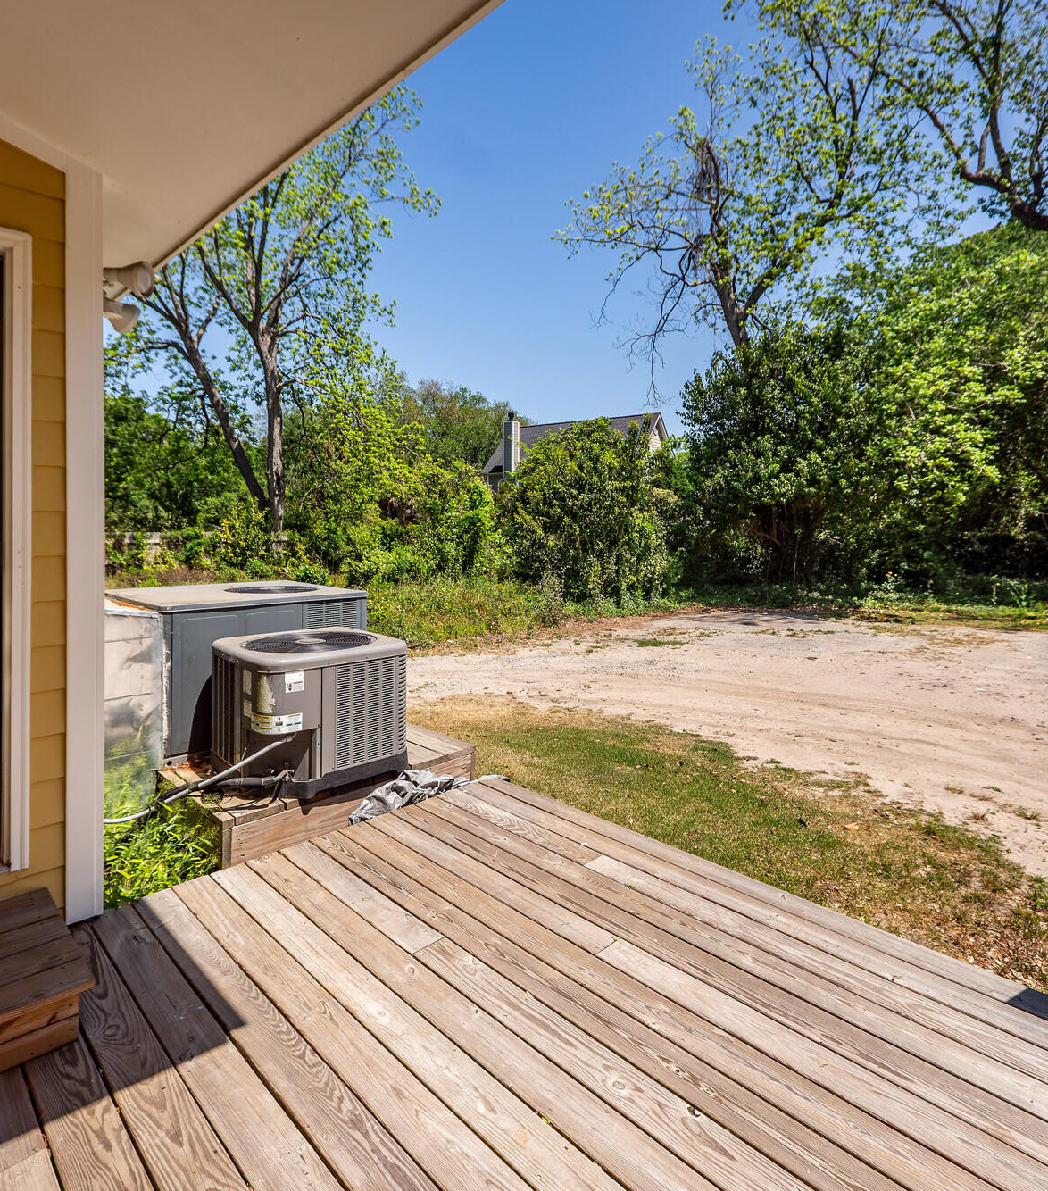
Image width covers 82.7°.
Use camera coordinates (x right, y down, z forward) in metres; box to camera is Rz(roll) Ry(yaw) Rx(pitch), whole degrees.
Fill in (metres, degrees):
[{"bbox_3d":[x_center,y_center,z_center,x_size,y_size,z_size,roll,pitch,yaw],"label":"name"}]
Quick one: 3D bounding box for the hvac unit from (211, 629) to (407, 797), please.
[{"bbox_3d":[-1.101,0.571,3.079,0.757,0.635,0.750,5,7,45],"label":"hvac unit"}]

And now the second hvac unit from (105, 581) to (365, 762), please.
[{"bbox_3d":[-1.809,0.383,3.786,1.136,0.794,1.171,5,7,45],"label":"second hvac unit"}]

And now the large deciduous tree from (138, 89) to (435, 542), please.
[{"bbox_3d":[-8.833,-9.178,21.000,11.000,17.000,10.000,0,5,0],"label":"large deciduous tree"}]

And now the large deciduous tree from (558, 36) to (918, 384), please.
[{"bbox_3d":[6.459,-7.976,17.500,10.000,15.000,9.000,0,5,0],"label":"large deciduous tree"}]

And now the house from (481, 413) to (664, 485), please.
[{"bbox_3d":[4.380,-8.120,42.000,12.500,9.000,10.000,3,6,29],"label":"house"}]

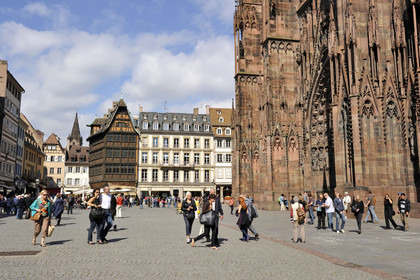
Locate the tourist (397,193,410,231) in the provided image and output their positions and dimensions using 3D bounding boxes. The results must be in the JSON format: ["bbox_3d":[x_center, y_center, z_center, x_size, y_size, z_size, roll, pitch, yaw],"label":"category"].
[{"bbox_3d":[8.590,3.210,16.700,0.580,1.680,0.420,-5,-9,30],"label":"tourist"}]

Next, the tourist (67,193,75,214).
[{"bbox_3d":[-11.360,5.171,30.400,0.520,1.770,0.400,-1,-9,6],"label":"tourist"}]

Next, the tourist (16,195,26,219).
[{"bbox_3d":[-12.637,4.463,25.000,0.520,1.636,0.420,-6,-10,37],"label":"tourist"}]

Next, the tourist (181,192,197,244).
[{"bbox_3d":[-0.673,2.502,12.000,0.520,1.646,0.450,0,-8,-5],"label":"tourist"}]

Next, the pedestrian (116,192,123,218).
[{"bbox_3d":[-6.376,4.650,26.300,0.500,1.660,0.400,2,-9,-17],"label":"pedestrian"}]

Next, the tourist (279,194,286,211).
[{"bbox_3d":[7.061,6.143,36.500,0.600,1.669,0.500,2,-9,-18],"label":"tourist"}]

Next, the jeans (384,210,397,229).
[{"bbox_3d":[8.582,3.721,17.650,0.420,1.000,0.550,-6,-11,36],"label":"jeans"}]

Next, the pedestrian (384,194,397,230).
[{"bbox_3d":[8.582,3.414,17.700,0.500,1.640,0.540,-6,-11,36],"label":"pedestrian"}]

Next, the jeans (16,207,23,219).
[{"bbox_3d":[-12.709,4.858,25.000,0.420,0.862,0.350,-6,-10,37],"label":"jeans"}]

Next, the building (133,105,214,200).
[{"bbox_3d":[-7.926,4.430,85.273,16.410,20.044,11.000,2,-9,-11],"label":"building"}]

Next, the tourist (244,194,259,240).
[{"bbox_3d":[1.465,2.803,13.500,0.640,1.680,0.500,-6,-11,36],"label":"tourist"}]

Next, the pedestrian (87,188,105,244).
[{"bbox_3d":[-3.511,2.374,11.600,0.500,1.696,0.480,6,-10,-37],"label":"pedestrian"}]

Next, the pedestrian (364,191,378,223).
[{"bbox_3d":[9.468,3.979,22.024,0.720,1.841,0.520,-3,-9,21],"label":"pedestrian"}]

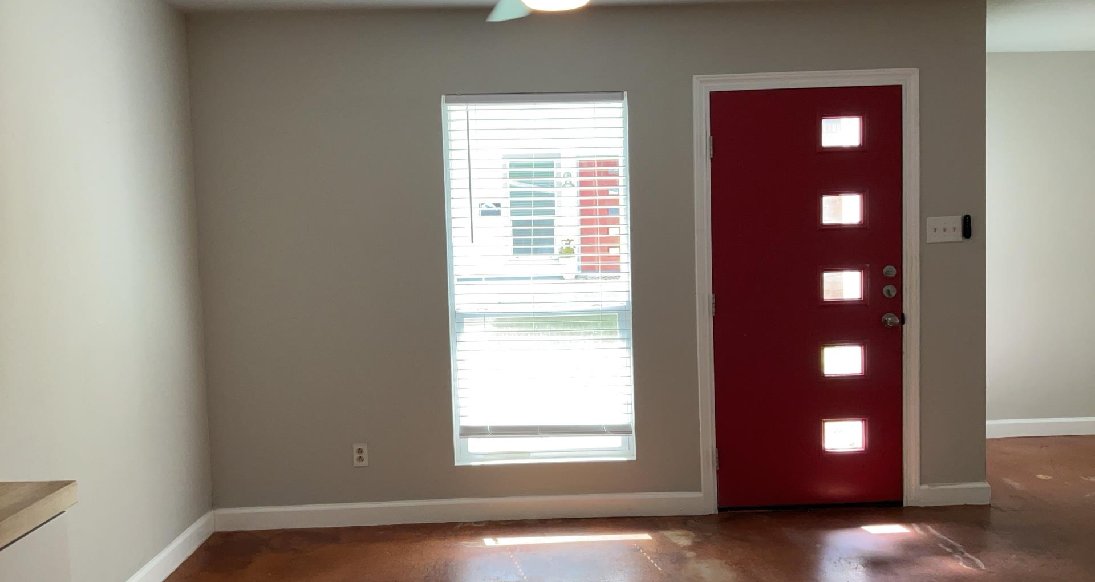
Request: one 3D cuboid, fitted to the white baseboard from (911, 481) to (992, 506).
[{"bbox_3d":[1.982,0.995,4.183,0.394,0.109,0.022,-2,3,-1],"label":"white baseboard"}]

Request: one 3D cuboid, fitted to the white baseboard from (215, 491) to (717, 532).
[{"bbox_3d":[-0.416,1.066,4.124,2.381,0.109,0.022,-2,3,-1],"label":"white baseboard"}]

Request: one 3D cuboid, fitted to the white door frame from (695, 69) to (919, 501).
[{"bbox_3d":[1.265,0.015,4.136,1.078,2.111,0.072,-2,3,-1],"label":"white door frame"}]

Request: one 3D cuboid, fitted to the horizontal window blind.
[{"bbox_3d":[-0.032,-0.052,4.129,0.871,1.762,0.090,-2,3,-1],"label":"horizontal window blind"}]

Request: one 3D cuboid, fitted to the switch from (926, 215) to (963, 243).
[{"bbox_3d":[1.916,-0.297,4.112,0.171,0.122,0.019,-2,3,-1],"label":"switch"}]

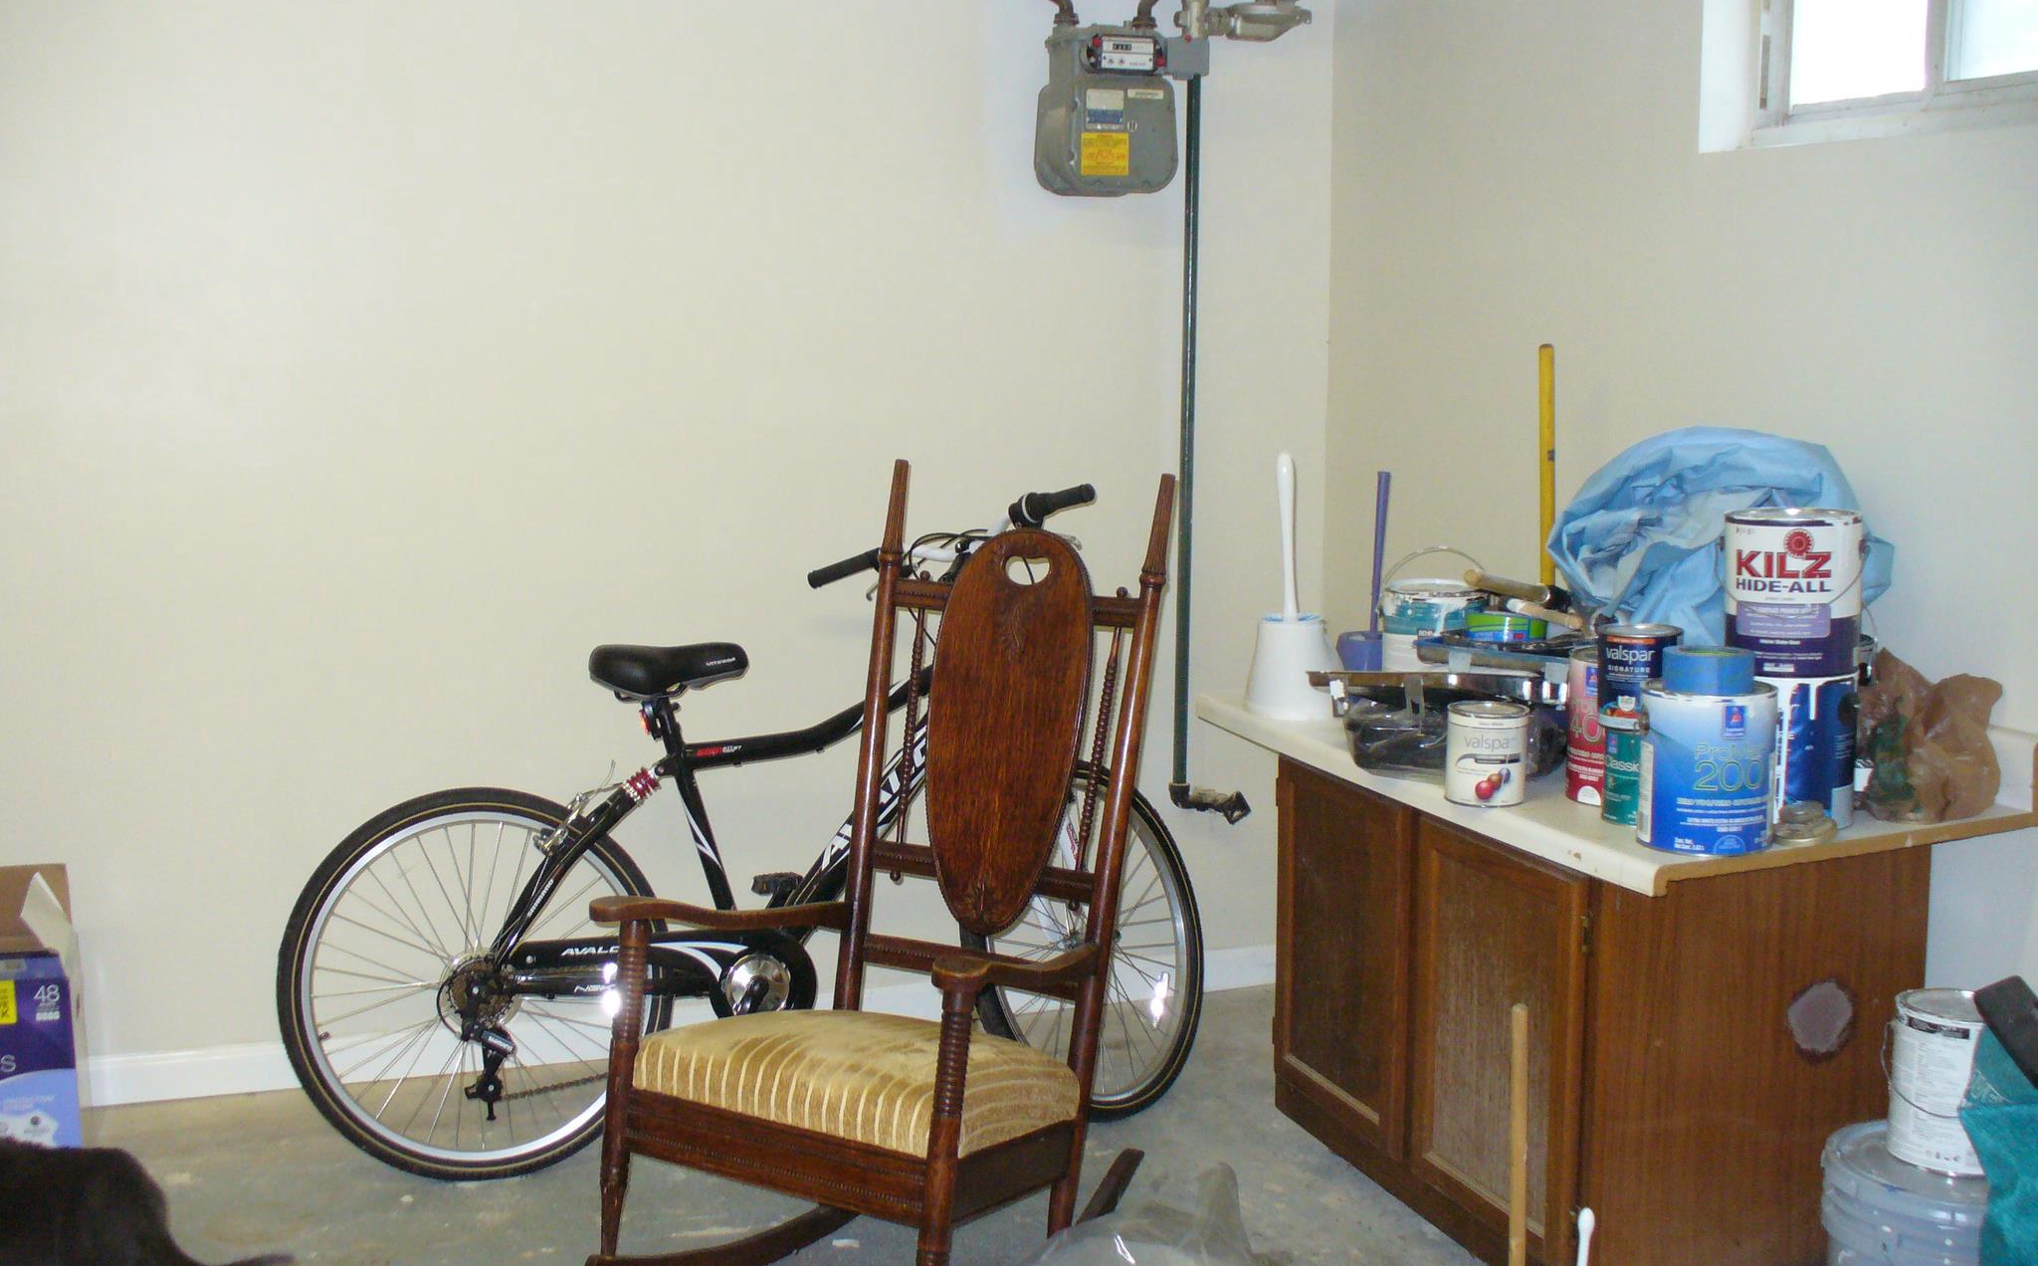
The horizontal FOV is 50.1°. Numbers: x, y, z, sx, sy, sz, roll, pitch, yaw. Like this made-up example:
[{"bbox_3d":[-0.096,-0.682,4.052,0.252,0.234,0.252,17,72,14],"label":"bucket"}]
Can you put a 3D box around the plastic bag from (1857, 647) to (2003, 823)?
[{"bbox_3d":[1.241,0.144,2.970,0.180,0.230,0.170,-3,9,-18],"label":"plastic bag"}]

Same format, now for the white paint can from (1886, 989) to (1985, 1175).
[{"bbox_3d":[1.220,0.581,2.821,0.168,0.195,0.168,4,9,24],"label":"white paint can"}]

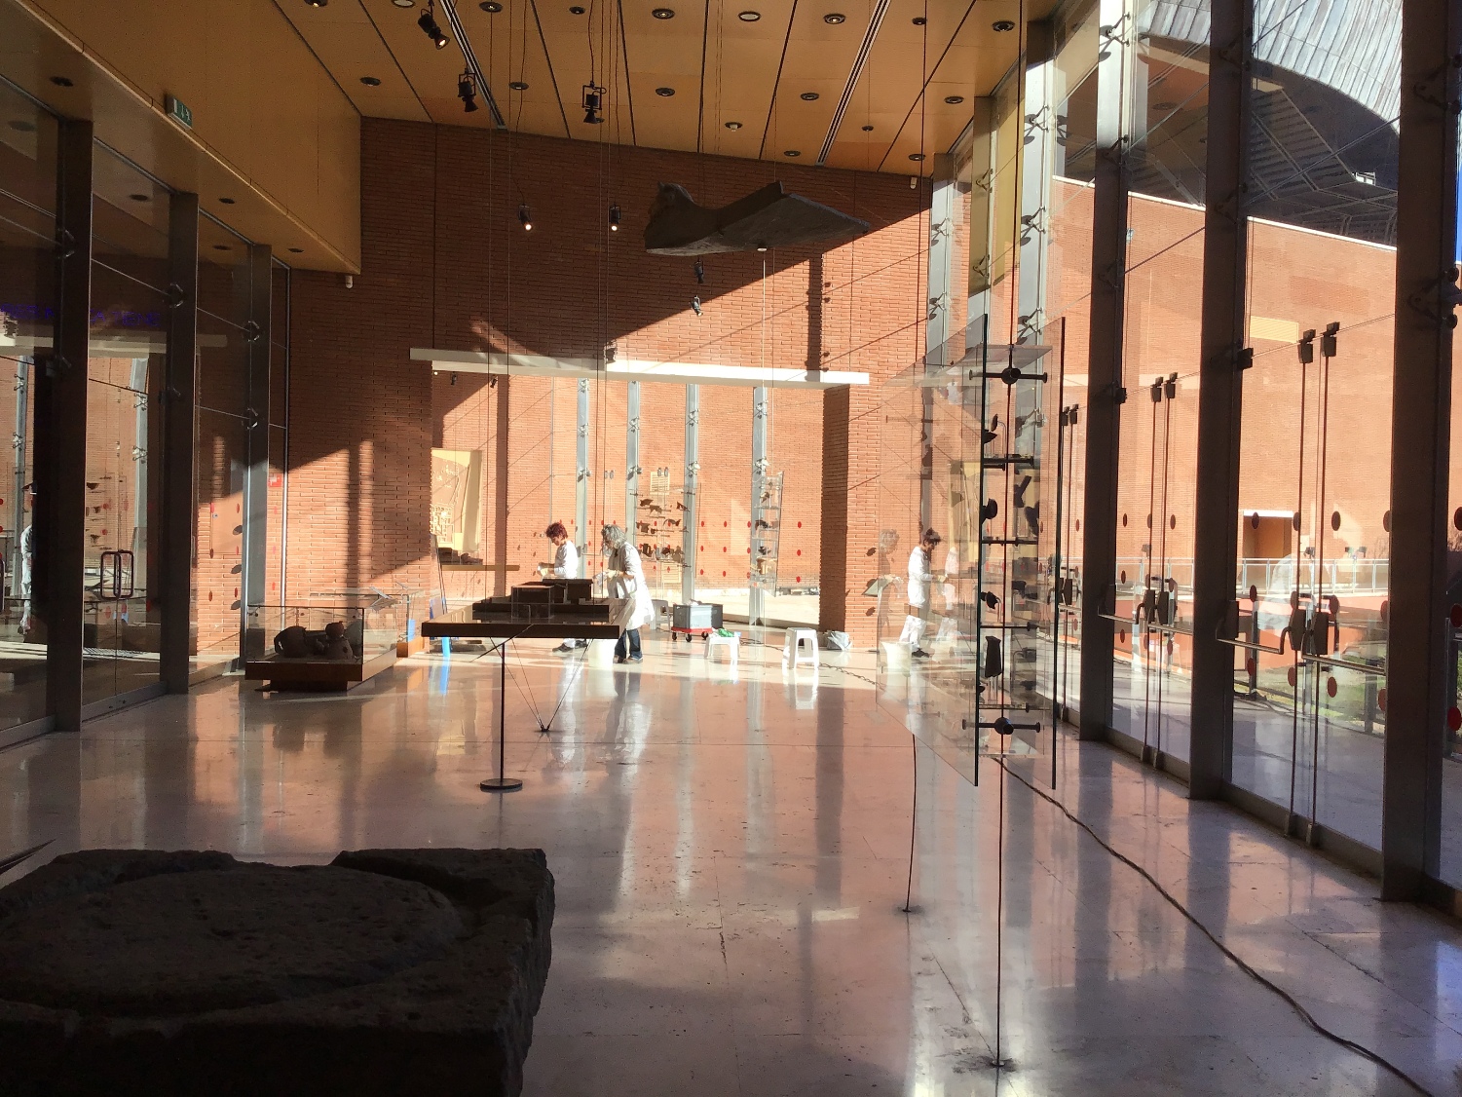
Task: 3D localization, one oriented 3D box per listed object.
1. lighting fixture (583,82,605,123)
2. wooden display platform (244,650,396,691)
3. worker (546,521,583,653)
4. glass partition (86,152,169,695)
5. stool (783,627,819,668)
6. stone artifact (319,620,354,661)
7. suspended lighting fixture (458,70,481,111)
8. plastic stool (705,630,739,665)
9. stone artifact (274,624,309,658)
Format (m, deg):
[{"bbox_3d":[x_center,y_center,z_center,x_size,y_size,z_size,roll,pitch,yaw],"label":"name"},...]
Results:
[{"bbox_3d":[-0.712,-2.317,6.800,0.120,0.220,0.130,1,1,6],"label":"lighting fixture"},{"bbox_3d":[-3.927,1.179,12.684,1.070,0.275,1.450,1,1,-2],"label":"wooden display platform"},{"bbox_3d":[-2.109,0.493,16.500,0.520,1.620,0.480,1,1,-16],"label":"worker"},{"bbox_3d":[-4.981,-0.961,10.750,0.060,4.330,1.950,1,1,-2],"label":"glass partition"},{"bbox_3d":[0.810,1.163,15.100,0.345,0.445,0.345,1,1,-14],"label":"stool"},{"bbox_3d":[-3.767,0.857,12.500,0.340,0.385,0.310,1,1,-2],"label":"stone artifact"},{"bbox_3d":[-1.404,-2.440,7.000,0.110,0.210,0.130,2,1,20],"label":"suspended lighting fixture"},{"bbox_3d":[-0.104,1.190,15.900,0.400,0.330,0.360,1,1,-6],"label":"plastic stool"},{"bbox_3d":[-4.226,0.881,12.600,0.340,0.310,0.320,1,1,-2],"label":"stone artifact"}]

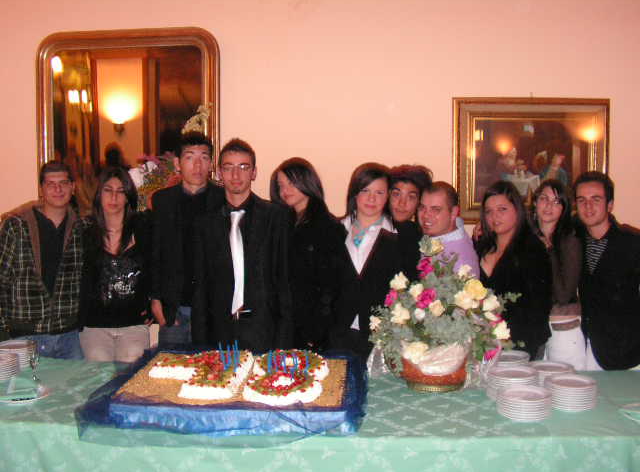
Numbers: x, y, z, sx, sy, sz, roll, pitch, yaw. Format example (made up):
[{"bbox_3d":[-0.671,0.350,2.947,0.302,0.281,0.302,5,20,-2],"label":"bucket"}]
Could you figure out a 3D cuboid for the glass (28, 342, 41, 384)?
[{"bbox_3d":[-1.169,0.517,2.721,0.050,0.161,0.050,0,3,0],"label":"glass"}]

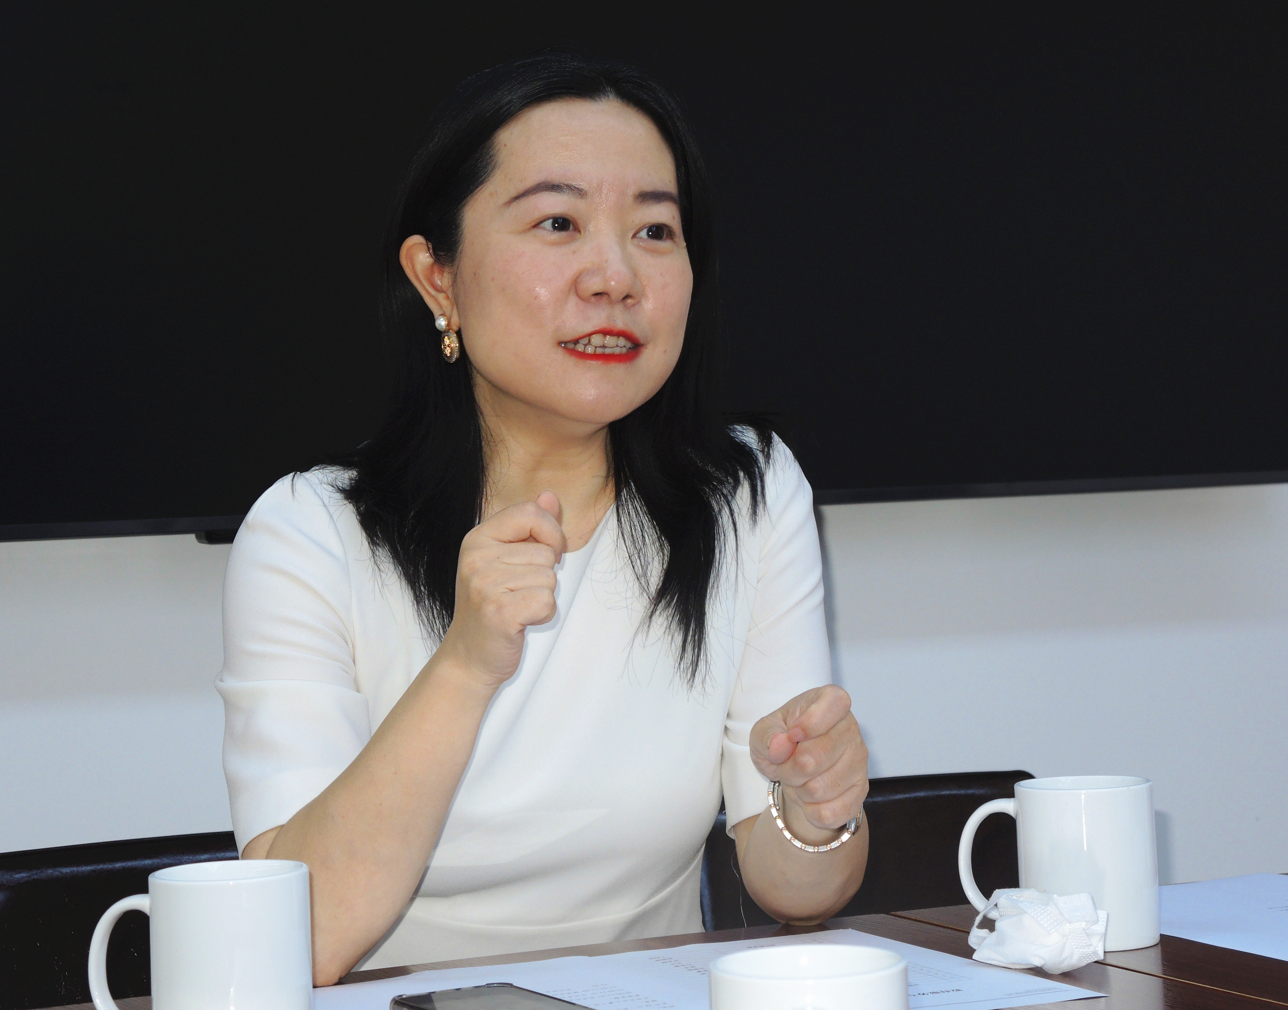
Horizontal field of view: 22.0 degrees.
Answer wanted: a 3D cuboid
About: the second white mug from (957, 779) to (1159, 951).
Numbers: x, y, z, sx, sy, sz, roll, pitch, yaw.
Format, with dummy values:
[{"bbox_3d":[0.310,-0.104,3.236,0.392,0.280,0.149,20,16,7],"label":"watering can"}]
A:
[{"bbox_3d":[0.248,0.214,1.984,0.117,0.096,0.083,-2,2,0],"label":"second white mug"}]

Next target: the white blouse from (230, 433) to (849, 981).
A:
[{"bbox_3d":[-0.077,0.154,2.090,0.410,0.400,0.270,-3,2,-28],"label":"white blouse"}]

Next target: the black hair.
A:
[{"bbox_3d":[-0.056,-0.085,2.050,0.265,0.390,0.240,-3,2,-26],"label":"black hair"}]

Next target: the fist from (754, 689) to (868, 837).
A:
[{"bbox_3d":[0.091,0.140,1.815,0.068,0.078,0.090,-2,-15,3],"label":"fist"}]

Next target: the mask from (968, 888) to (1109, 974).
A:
[{"bbox_3d":[0.228,0.246,1.912,0.082,0.043,0.062,-2,2,0],"label":"mask"}]

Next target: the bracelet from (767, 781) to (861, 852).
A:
[{"bbox_3d":[0.097,0.171,1.880,0.058,0.058,0.012,-1,-22,3],"label":"bracelet"}]

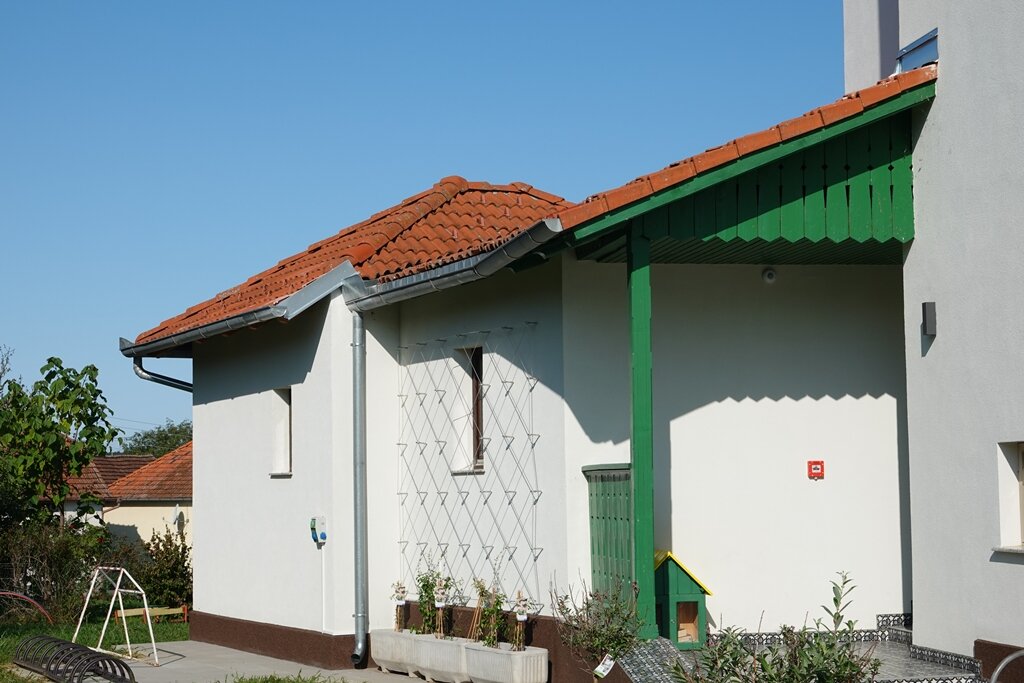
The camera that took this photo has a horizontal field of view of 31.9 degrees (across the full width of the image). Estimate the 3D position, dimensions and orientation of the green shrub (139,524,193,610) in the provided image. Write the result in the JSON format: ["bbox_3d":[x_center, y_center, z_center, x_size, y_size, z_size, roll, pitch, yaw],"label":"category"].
[{"bbox_3d":[-4.681,3.112,24.636,0.880,1.188,0.850,-1,-5,0],"label":"green shrub"}]

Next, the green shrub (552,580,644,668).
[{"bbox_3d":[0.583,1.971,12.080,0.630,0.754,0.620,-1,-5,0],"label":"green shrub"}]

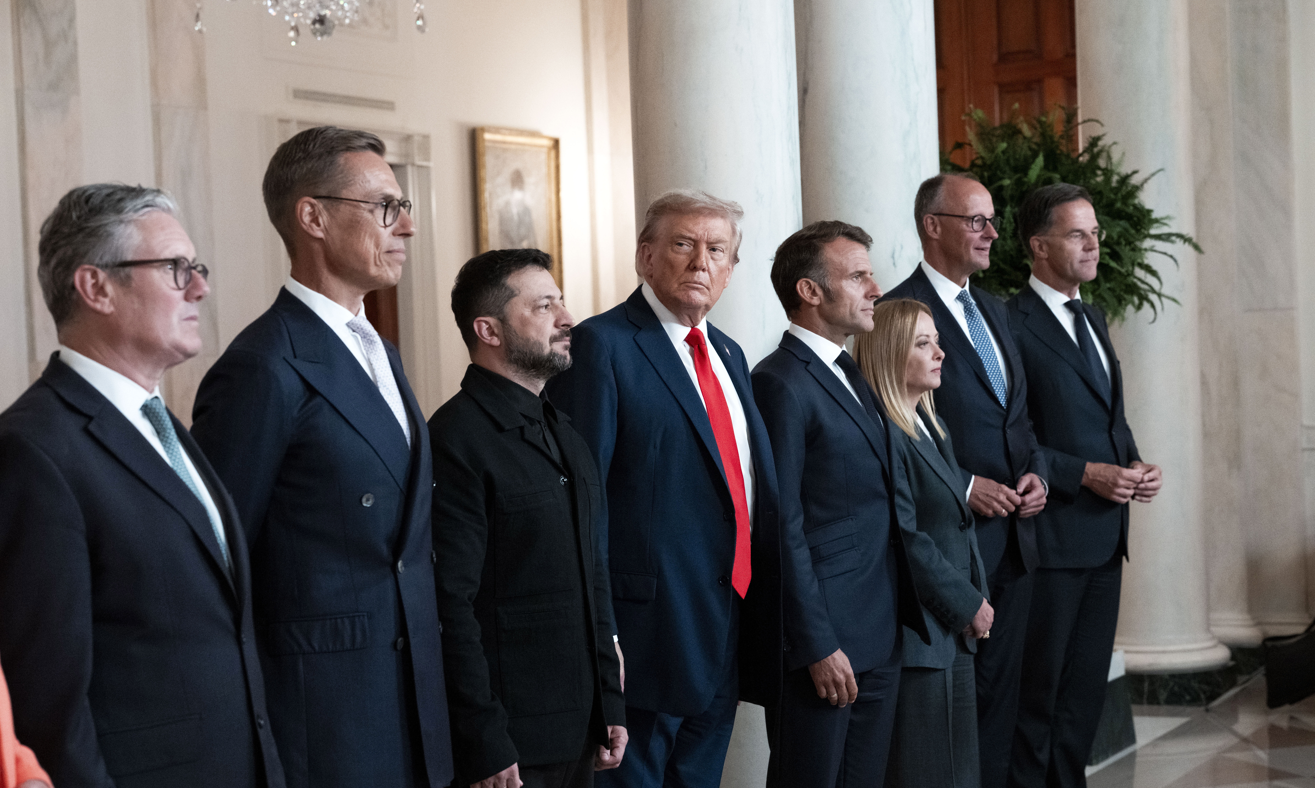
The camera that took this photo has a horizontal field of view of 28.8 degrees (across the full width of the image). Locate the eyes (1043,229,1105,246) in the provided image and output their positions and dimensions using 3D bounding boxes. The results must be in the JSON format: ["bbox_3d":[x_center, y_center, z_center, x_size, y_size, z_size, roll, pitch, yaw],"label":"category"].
[{"bbox_3d":[1.164,-0.438,7.150,0.138,0.042,0.120,-11,10,-35],"label":"eyes"}]

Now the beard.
[{"bbox_3d":[-0.222,-0.079,4.900,0.115,0.118,0.145,-2,1,29],"label":"beard"}]

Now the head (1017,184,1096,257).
[{"bbox_3d":[1.101,-0.462,7.050,0.180,0.238,0.225,-3,2,-44],"label":"head"}]

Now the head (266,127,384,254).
[{"bbox_3d":[-0.519,-0.313,4.080,0.222,0.232,0.170,-2,2,13],"label":"head"}]

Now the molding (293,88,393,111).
[{"bbox_3d":[-1.669,-1.563,13.600,0.030,0.050,1.000,-1,2,27],"label":"molding"}]

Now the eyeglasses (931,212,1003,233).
[{"bbox_3d":[0.819,-0.455,6.823,0.143,0.046,0.142,5,6,38],"label":"eyeglasses"}]

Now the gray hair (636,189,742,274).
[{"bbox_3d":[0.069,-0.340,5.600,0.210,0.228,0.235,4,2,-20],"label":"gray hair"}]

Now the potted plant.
[{"bbox_3d":[1.437,-0.625,9.250,1.030,0.870,1.030,-2,1,0],"label":"potted plant"}]

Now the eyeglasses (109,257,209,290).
[{"bbox_3d":[-0.718,-0.170,3.620,0.140,0.049,0.145,-2,1,11],"label":"eyeglasses"}]

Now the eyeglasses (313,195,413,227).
[{"bbox_3d":[-0.478,-0.293,4.056,0.143,0.047,0.142,7,3,13],"label":"eyeglasses"}]

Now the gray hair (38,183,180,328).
[{"bbox_3d":[-0.780,-0.197,3.630,0.205,0.205,0.178,-2,1,11],"label":"gray hair"}]

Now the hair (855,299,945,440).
[{"bbox_3d":[0.608,-0.062,6.450,0.225,0.355,0.205,-1,2,33],"label":"hair"}]

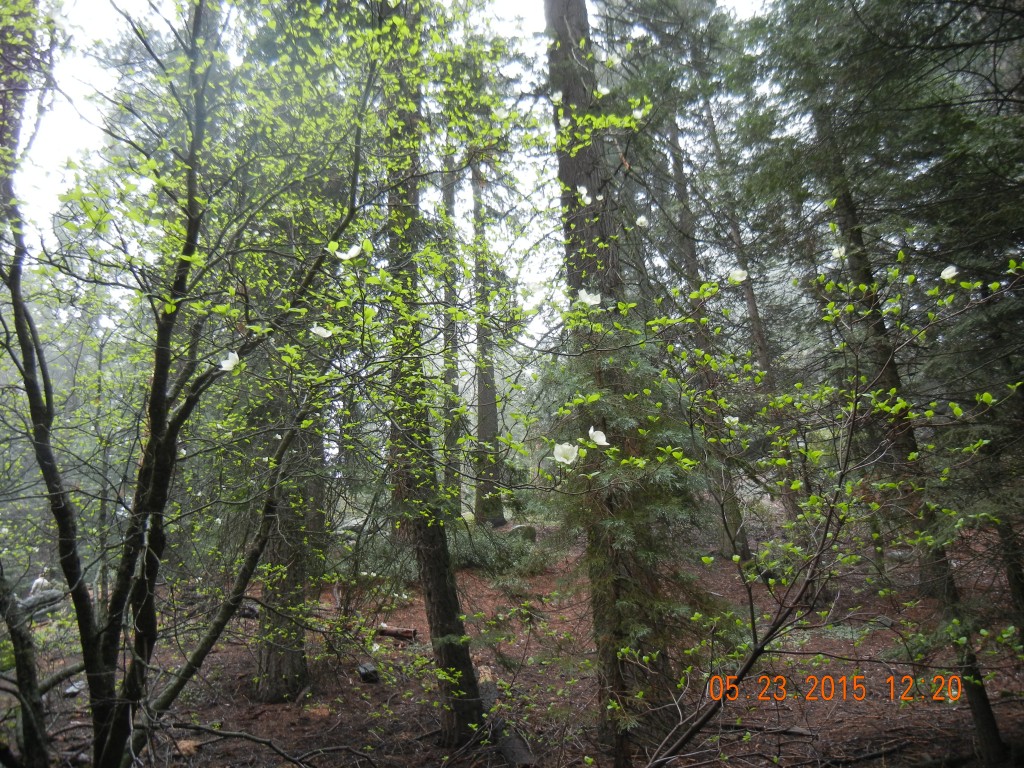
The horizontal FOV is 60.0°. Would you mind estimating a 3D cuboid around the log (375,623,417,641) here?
[{"bbox_3d":[-1.367,2.926,10.500,0.490,0.125,0.130,-1,-13,21],"label":"log"}]

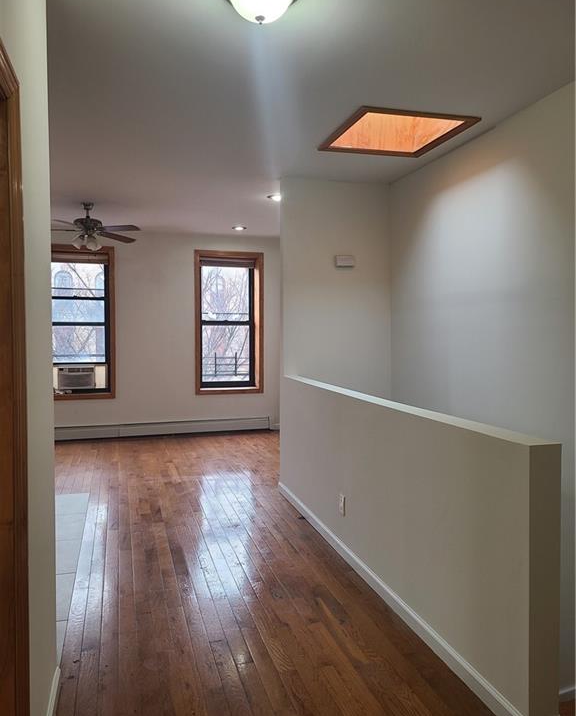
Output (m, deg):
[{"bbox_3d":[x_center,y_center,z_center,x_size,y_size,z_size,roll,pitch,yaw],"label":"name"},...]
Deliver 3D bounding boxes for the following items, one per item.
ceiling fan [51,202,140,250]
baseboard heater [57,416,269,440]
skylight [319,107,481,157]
[{"bbox_3d":[-2.142,-1.405,6.186,1.300,0.499,1.300,-1,3,-15],"label":"ceiling fan"},{"bbox_3d":[-1.807,0.995,7.996,3.200,0.224,0.070,-1,3,-15],"label":"baseboard heater"},{"bbox_3d":[0.746,-1.559,4.070,0.838,0.040,0.872,-1,3,-15],"label":"skylight"}]

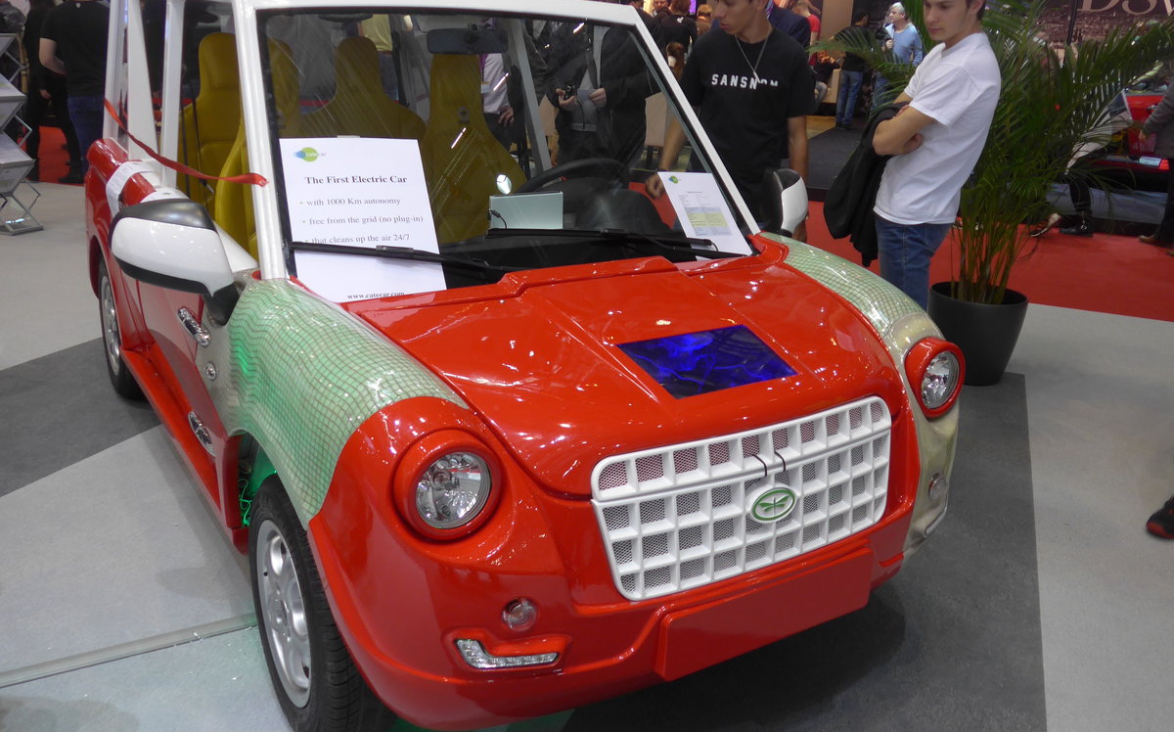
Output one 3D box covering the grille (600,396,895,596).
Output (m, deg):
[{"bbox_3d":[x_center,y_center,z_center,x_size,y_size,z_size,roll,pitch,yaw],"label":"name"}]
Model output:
[{"bbox_3d":[0.343,0.250,1.943,0.755,0.275,0.090,-9,14,-30],"label":"grille"}]

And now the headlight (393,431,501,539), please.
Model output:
[{"bbox_3d":[-0.238,0.200,1.695,0.175,0.175,0.110,-7,22,-25],"label":"headlight"}]

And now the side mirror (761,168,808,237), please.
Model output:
[{"bbox_3d":[0.606,-0.472,3.012,0.220,0.220,0.140,-9,23,-30],"label":"side mirror"}]

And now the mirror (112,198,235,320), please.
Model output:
[{"bbox_3d":[-0.875,-0.229,2.122,0.230,0.225,0.140,-9,23,-30],"label":"mirror"}]

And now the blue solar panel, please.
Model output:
[{"bbox_3d":[0.255,-0.013,2.017,0.320,0.020,0.210,-9,36,-30],"label":"blue solar panel"}]

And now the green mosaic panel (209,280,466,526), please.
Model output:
[{"bbox_3d":[-0.549,0.059,2.057,0.330,0.420,0.780,-9,23,-30],"label":"green mosaic panel"}]

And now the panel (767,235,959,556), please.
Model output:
[{"bbox_3d":[0.668,0.017,2.676,0.320,0.640,0.880,-9,23,-30],"label":"panel"}]

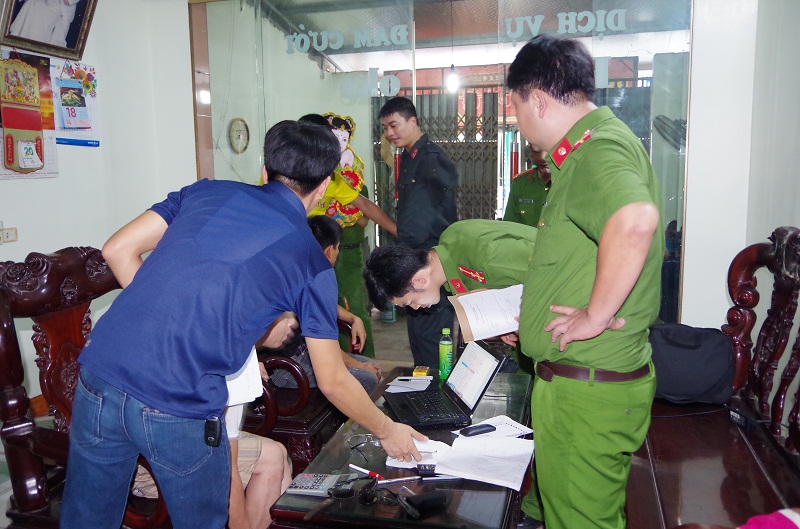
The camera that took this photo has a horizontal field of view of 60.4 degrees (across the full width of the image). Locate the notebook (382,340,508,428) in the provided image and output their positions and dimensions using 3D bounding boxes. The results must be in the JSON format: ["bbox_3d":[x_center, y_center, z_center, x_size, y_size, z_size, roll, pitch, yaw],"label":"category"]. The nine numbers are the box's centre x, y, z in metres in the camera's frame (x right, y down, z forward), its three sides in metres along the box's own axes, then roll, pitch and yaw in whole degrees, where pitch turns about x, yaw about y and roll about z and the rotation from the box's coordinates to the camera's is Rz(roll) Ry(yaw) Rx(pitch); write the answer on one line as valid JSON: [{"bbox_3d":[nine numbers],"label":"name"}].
[{"bbox_3d":[0.142,0.409,2.434,0.341,0.226,0.365,-2,7,-11],"label":"notebook"}]

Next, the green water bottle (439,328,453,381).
[{"bbox_3d":[0.188,0.368,2.818,0.057,0.212,0.057,-1,7,0],"label":"green water bottle"}]

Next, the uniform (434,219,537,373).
[{"bbox_3d":[0.383,0.155,2.488,0.580,0.620,0.500,-4,7,-20],"label":"uniform"}]

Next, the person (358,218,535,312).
[{"bbox_3d":[0.290,0.450,2.650,0.920,1.220,0.520,-5,8,-27],"label":"person"}]

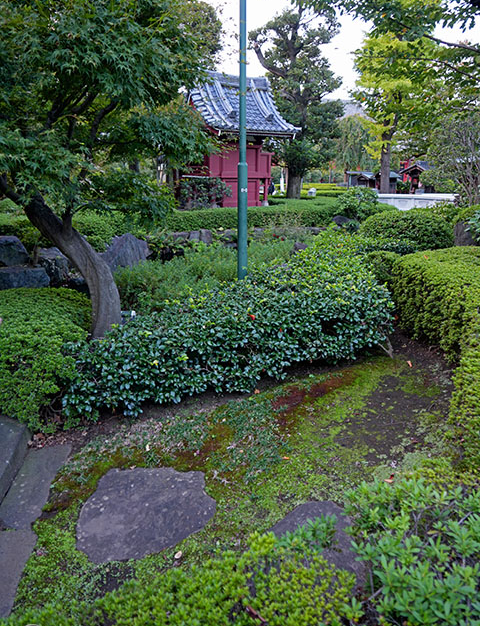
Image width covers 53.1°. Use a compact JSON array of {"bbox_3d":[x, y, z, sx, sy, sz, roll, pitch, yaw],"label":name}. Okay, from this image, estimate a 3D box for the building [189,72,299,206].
[{"bbox_3d":[-0.303,-6.733,19.066,3.413,4.968,3.996,-10,20,-30],"label":"building"}]

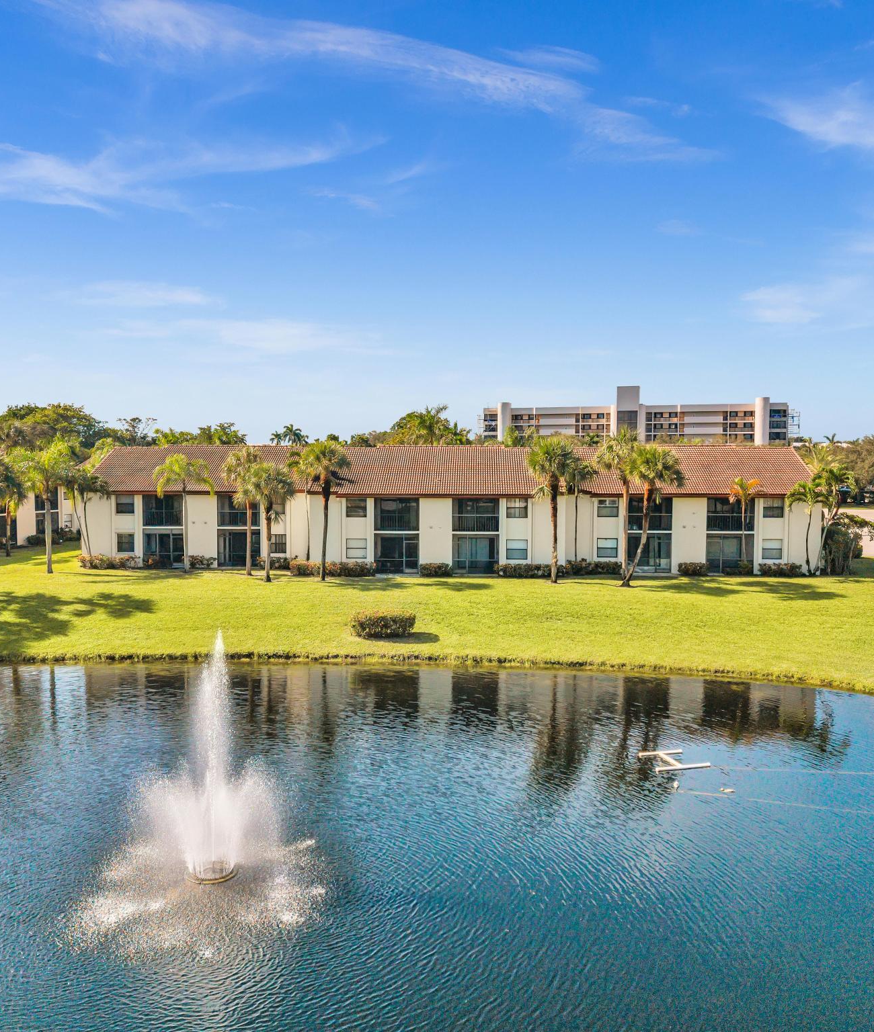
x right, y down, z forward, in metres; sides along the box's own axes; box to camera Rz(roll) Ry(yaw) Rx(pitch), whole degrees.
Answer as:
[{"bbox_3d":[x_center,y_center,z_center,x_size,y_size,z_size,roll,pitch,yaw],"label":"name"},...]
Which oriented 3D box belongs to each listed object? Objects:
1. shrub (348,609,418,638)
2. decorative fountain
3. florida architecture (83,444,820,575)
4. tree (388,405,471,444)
[{"bbox_3d":[-2.777,5.524,49.257,3.300,1.200,1.700,0,4,0],"label":"shrub"},{"bbox_3d":[-5.625,5.759,22.104,5.900,5.800,6.000,0,4,0],"label":"decorative fountain"},{"bbox_3d":[0.900,-0.854,69.692,49.500,8.500,15.000,0,4,2],"label":"florida architecture"},{"bbox_3d":[-0.601,-4.793,97.106,8.200,12.990,7.500,0,4,0],"label":"tree"}]

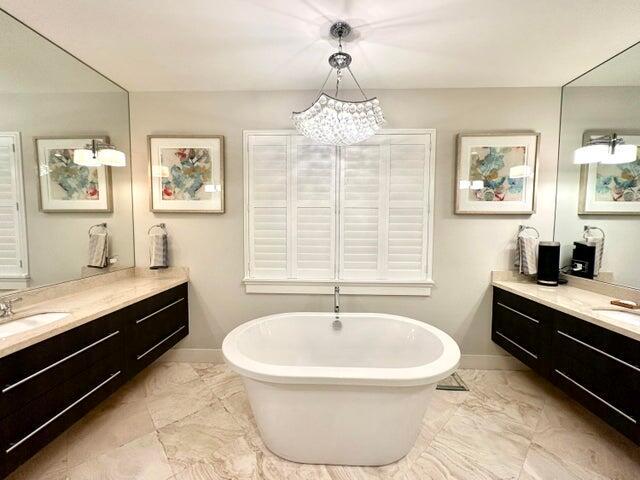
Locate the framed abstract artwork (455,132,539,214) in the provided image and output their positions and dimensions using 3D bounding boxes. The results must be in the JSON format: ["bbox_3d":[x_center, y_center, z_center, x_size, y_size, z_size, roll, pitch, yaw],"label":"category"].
[{"bbox_3d":[1.653,-0.613,2.433,0.740,0.753,0.037,0,3,2],"label":"framed abstract artwork"}]

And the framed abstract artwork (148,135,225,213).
[{"bbox_3d":[-1.288,-0.633,2.534,0.741,0.746,0.037,0,3,2],"label":"framed abstract artwork"}]

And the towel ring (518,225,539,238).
[{"bbox_3d":[1.956,-0.045,2.436,0.190,0.187,0.080,0,3,2],"label":"towel ring"}]

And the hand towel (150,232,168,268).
[{"bbox_3d":[-1.584,0.111,2.547,0.152,0.347,0.090,0,3,2],"label":"hand towel"}]

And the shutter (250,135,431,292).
[{"bbox_3d":[0.174,-0.304,2.507,1.821,1.485,0.090,0,3,2],"label":"shutter"}]

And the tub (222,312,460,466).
[{"bbox_3d":[0.135,1.021,1.957,1.628,0.590,1.076,0,3,2],"label":"tub"}]

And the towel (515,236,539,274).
[{"bbox_3d":[1.940,0.144,2.428,0.164,0.355,0.090,0,3,2],"label":"towel"}]

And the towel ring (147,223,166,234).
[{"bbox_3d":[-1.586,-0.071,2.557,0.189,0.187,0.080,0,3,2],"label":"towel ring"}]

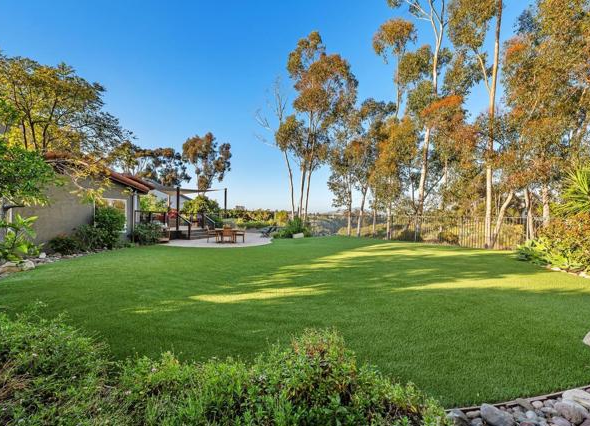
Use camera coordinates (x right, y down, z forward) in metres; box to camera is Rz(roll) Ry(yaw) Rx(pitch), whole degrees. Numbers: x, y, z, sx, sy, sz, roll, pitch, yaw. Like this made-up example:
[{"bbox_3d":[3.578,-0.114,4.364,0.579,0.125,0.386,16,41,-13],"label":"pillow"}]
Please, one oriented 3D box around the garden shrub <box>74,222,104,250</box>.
[{"bbox_3d":[-9.250,1.060,11.200,1.200,1.220,1.150,0,0,0],"label":"garden shrub"}]

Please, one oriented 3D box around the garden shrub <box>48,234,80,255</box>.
[{"bbox_3d":[-9.770,1.330,10.500,1.100,0.820,1.000,0,0,0],"label":"garden shrub"}]

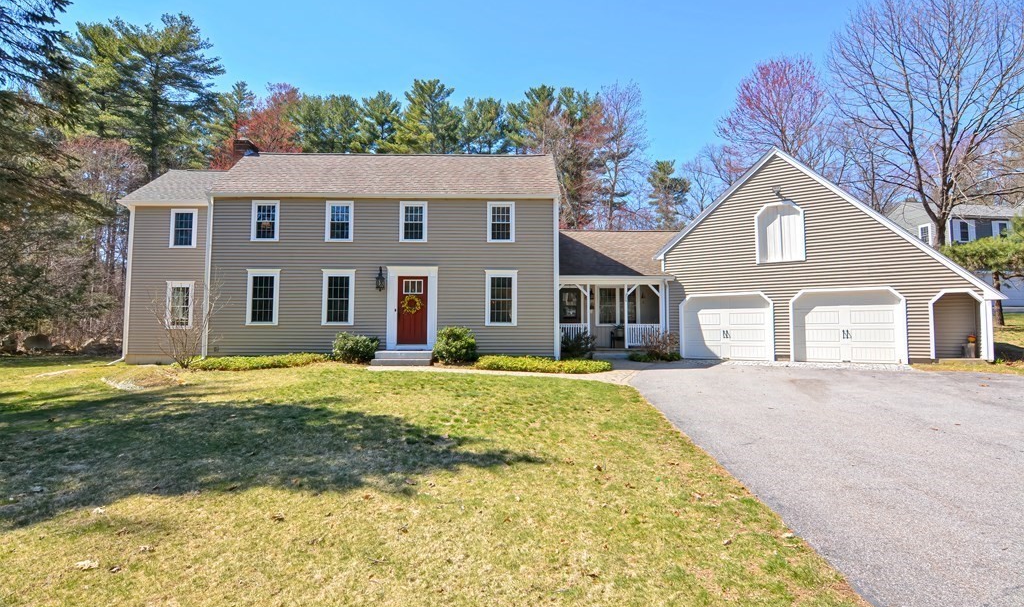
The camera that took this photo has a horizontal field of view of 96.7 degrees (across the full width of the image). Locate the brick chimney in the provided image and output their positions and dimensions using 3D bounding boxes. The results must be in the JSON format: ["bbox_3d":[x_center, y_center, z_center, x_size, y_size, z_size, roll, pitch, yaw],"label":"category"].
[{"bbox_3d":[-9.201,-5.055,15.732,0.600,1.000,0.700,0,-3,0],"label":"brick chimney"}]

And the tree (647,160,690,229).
[{"bbox_3d":[14.686,-5.328,42.396,4.500,16.320,4.500,0,-3,0],"label":"tree"}]

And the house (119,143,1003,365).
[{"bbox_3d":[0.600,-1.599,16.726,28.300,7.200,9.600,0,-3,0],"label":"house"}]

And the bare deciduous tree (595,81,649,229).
[{"bbox_3d":[8.855,-7.775,36.532,5.000,20.900,5.000,0,-3,0],"label":"bare deciduous tree"}]

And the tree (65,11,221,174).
[{"bbox_3d":[-23.992,-8.221,29.547,9.300,21.960,9.300,0,-3,0],"label":"tree"}]

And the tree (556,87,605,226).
[{"bbox_3d":[5.608,-7.738,37.532,5.000,20.950,5.000,0,-3,0],"label":"tree"}]

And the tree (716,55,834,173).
[{"bbox_3d":[16.064,-6.991,27.469,7.000,16.650,7.000,0,-3,0],"label":"tree"}]

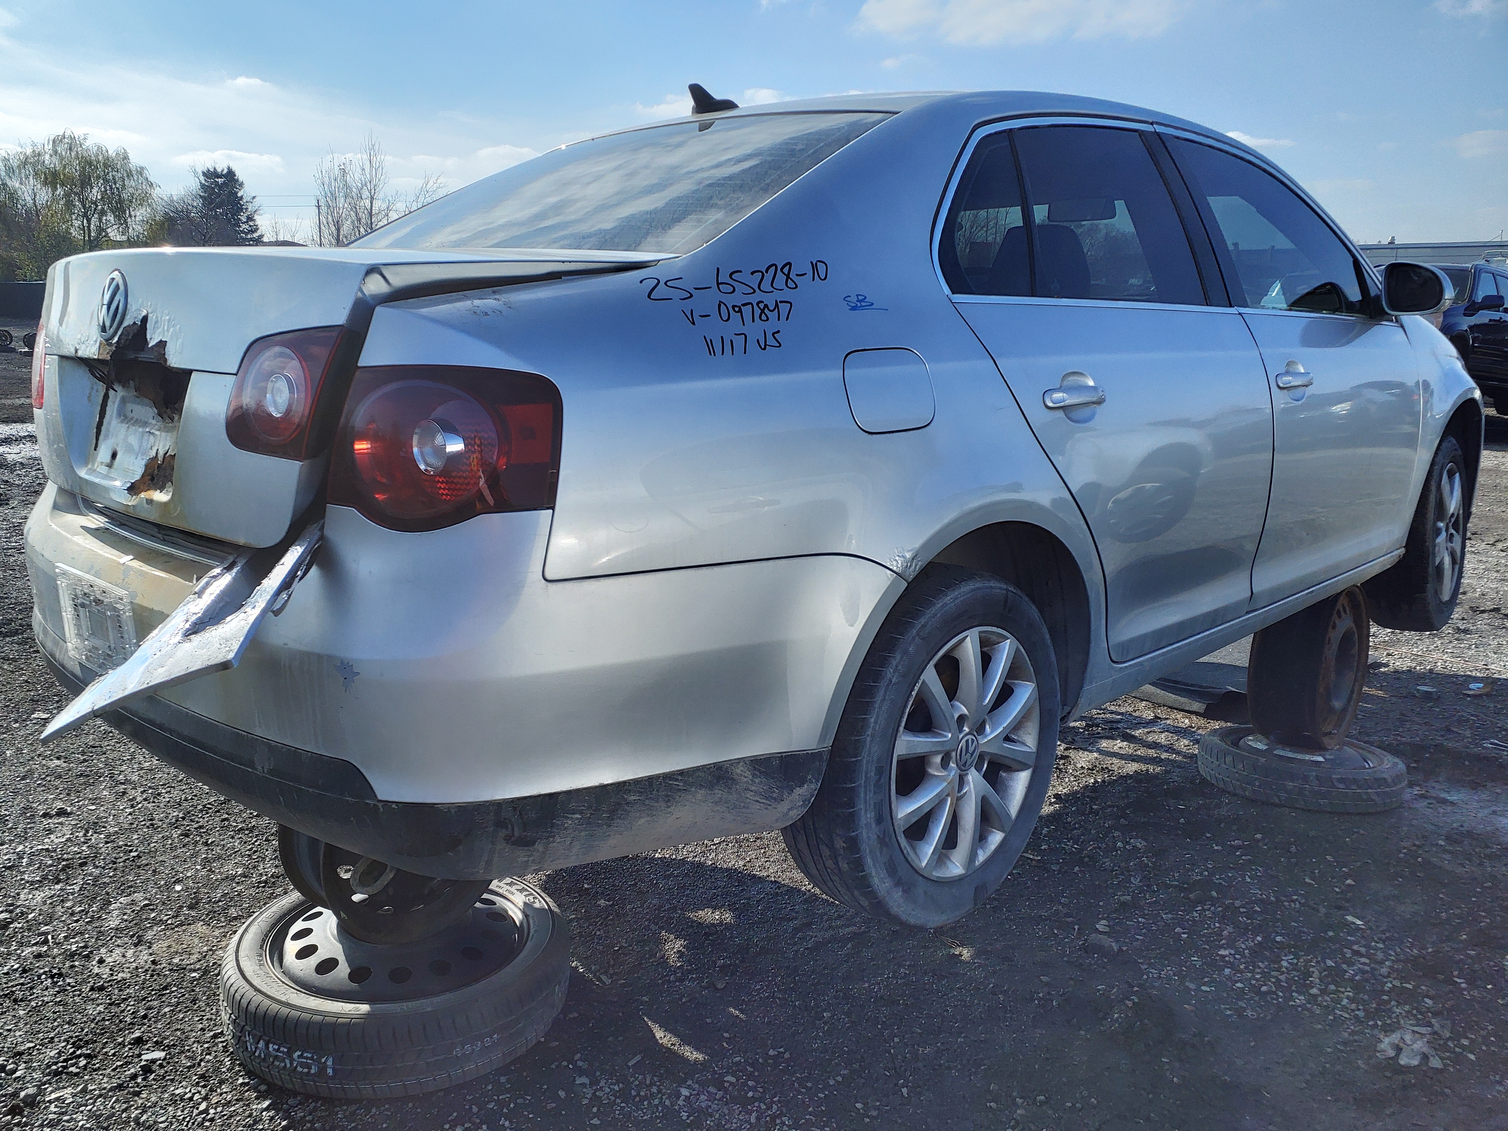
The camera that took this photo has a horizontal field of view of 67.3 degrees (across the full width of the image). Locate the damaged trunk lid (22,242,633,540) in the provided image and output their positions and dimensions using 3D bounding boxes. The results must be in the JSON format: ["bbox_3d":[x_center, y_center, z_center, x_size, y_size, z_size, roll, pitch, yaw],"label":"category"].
[{"bbox_3d":[-0.767,-0.314,1.874,0.580,0.410,1.320,-12,17,-43],"label":"damaged trunk lid"}]

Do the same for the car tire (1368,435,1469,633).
[{"bbox_3d":[2.189,-0.107,3.746,0.205,0.632,0.632,4,12,42],"label":"car tire"}]

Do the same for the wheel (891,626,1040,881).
[{"bbox_3d":[0.326,0.319,2.026,0.440,0.440,0.170,-12,15,-43],"label":"wheel"}]

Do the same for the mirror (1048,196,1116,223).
[{"bbox_3d":[0.992,-1.076,3.428,0.045,0.070,0.240,-9,15,-35],"label":"mirror"}]

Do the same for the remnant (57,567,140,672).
[{"bbox_3d":[-1.002,0.084,1.724,0.020,0.155,0.305,-12,17,-43],"label":"remnant"}]

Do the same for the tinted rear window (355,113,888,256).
[{"bbox_3d":[-0.351,-0.740,2.196,1.220,0.086,0.717,12,43,45],"label":"tinted rear window"}]

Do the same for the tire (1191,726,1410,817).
[{"bbox_3d":[1.665,0.616,3.460,0.580,0.140,0.580,-7,13,-44],"label":"tire"}]

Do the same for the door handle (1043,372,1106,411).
[{"bbox_3d":[0.545,-0.295,1.923,0.180,0.050,0.050,-12,17,-43],"label":"door handle"}]

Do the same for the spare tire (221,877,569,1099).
[{"bbox_3d":[-0.642,0.735,2.072,0.605,0.158,0.605,-8,15,-44],"label":"spare tire"}]

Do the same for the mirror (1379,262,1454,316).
[{"bbox_3d":[1.746,-0.727,2.982,0.120,0.145,0.185,-12,17,-43],"label":"mirror"}]

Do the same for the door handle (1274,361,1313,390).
[{"bbox_3d":[1.226,-0.432,2.568,0.180,0.050,0.050,-12,17,-43],"label":"door handle"}]

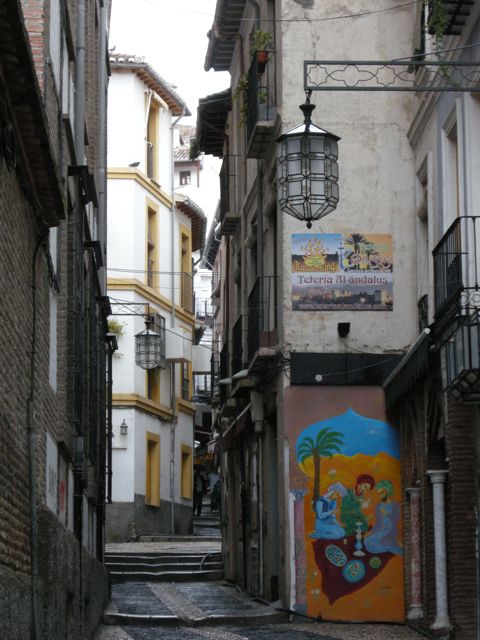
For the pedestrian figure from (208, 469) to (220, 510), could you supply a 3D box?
[{"bbox_3d":[-0.951,6.431,80.908,0.500,1.680,0.350,-2,-8,15],"label":"pedestrian figure"}]

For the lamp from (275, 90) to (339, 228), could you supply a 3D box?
[{"bbox_3d":[0.635,-1.479,19.711,0.570,1.190,0.570,0,-8,0],"label":"lamp"}]

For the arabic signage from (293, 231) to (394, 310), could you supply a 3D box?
[{"bbox_3d":[1.417,-0.667,29.545,1.410,1.080,0.030,0,-8,-1],"label":"arabic signage"}]

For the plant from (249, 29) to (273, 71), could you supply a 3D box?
[{"bbox_3d":[0.299,-3.932,31.025,0.330,0.580,0.330,0,-8,0],"label":"plant"}]

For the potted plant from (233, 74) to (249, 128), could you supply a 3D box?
[{"bbox_3d":[0.008,-3.388,32.815,0.280,0.820,0.350,1,-8,-4],"label":"potted plant"}]

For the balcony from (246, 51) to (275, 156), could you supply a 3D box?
[{"bbox_3d":[0.340,-3.226,32.018,0.330,1.130,2.050,1,-8,-4],"label":"balcony"}]

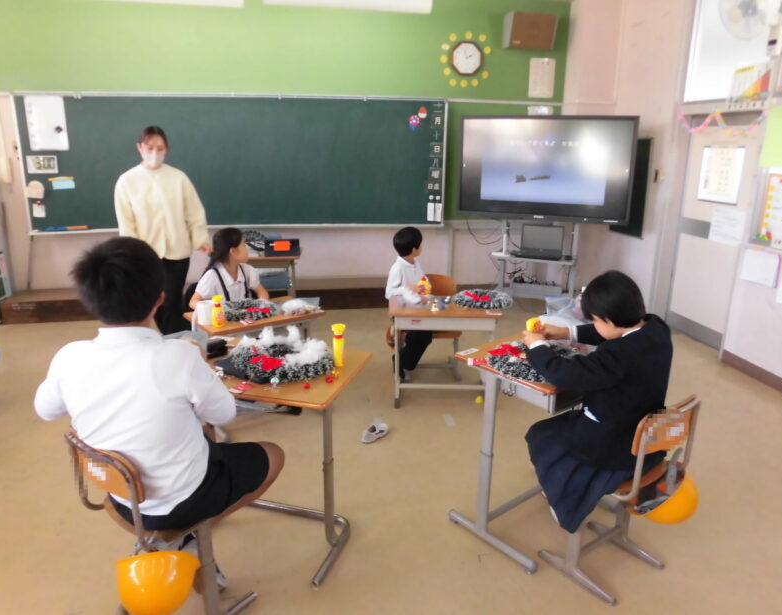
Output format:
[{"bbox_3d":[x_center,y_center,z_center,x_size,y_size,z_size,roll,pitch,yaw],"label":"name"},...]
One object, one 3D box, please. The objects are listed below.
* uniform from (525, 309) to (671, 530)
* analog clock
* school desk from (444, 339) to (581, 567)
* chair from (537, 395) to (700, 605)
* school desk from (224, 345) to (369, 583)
[{"bbox_3d":[0.714,0.379,1.934,0.430,0.670,0.430,-11,19,-35],"label":"uniform"},{"bbox_3d":[0.740,-2.400,5.446,0.330,0.325,0.050,-3,15,-11],"label":"analog clock"},{"bbox_3d":[0.611,0.515,2.263,0.630,0.715,0.440,-14,21,-41],"label":"school desk"},{"bbox_3d":[0.762,0.595,2.008,0.370,0.700,0.430,-12,20,-36],"label":"chair"},{"bbox_3d":[-0.438,0.558,2.083,0.640,0.720,0.450,4,16,14],"label":"school desk"}]

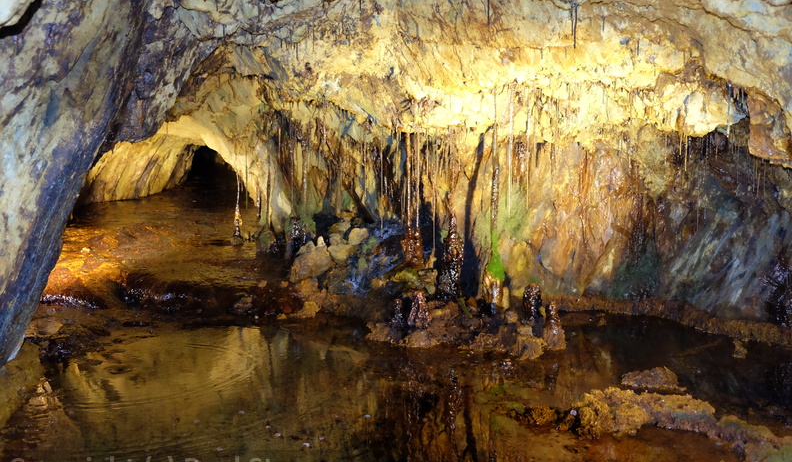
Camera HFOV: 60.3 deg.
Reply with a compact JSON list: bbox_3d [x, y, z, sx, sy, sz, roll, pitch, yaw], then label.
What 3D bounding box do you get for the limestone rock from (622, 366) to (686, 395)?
[{"bbox_3d":[1.395,0.806,3.716,0.335,0.105,0.220,1,6,12],"label":"limestone rock"}]

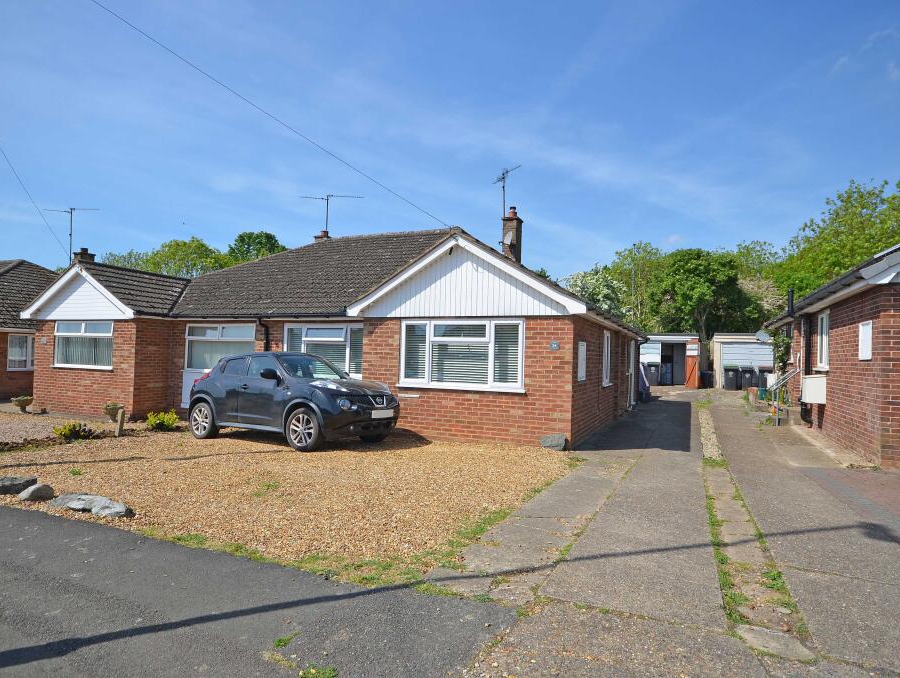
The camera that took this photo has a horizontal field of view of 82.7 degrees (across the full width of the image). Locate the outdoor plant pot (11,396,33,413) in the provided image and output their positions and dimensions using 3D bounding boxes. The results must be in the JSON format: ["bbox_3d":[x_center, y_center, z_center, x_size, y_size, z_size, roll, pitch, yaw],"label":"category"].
[{"bbox_3d":[-11.231,1.718,13.400,0.460,0.420,0.460,1,-2,25],"label":"outdoor plant pot"}]

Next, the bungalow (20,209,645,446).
[{"bbox_3d":[-2.048,-0.819,16.145,14.650,5.700,12.200,1,-2,25],"label":"bungalow"}]

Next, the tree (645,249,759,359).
[{"bbox_3d":[14.944,-1.378,30.000,6.200,7.500,5.800,1,-2,26],"label":"tree"}]

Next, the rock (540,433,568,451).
[{"bbox_3d":[1.642,1.604,8.030,0.410,0.235,0.280,1,-2,25],"label":"rock"}]

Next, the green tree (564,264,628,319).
[{"bbox_3d":[8.339,-0.984,29.898,4.400,6.787,4.400,1,-2,25],"label":"green tree"}]

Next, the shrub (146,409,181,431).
[{"bbox_3d":[-5.776,1.623,10.300,0.600,0.440,0.540,1,-2,25],"label":"shrub"}]

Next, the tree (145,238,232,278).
[{"bbox_3d":[-21.146,-2.820,41.000,7.500,10.200,7.000,2,-2,-27],"label":"tree"}]

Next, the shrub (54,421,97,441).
[{"bbox_3d":[-6.524,1.565,8.900,0.620,0.310,0.500,3,-2,-36],"label":"shrub"}]

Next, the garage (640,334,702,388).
[{"bbox_3d":[10.878,1.036,25.572,2.780,2.380,5.000,1,-2,25],"label":"garage"}]

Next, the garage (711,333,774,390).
[{"bbox_3d":[13.743,1.087,24.154,2.530,2.480,5.000,1,-2,25],"label":"garage"}]

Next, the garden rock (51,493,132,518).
[{"bbox_3d":[-3.424,1.571,4.880,0.780,0.140,0.330,1,-2,18],"label":"garden rock"}]

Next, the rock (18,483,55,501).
[{"bbox_3d":[-4.244,1.561,5.250,0.290,0.140,0.230,3,-2,-38],"label":"rock"}]

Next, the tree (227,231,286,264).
[{"bbox_3d":[-16.370,-3.229,43.000,6.300,11.400,6.000,2,-2,-21],"label":"tree"}]

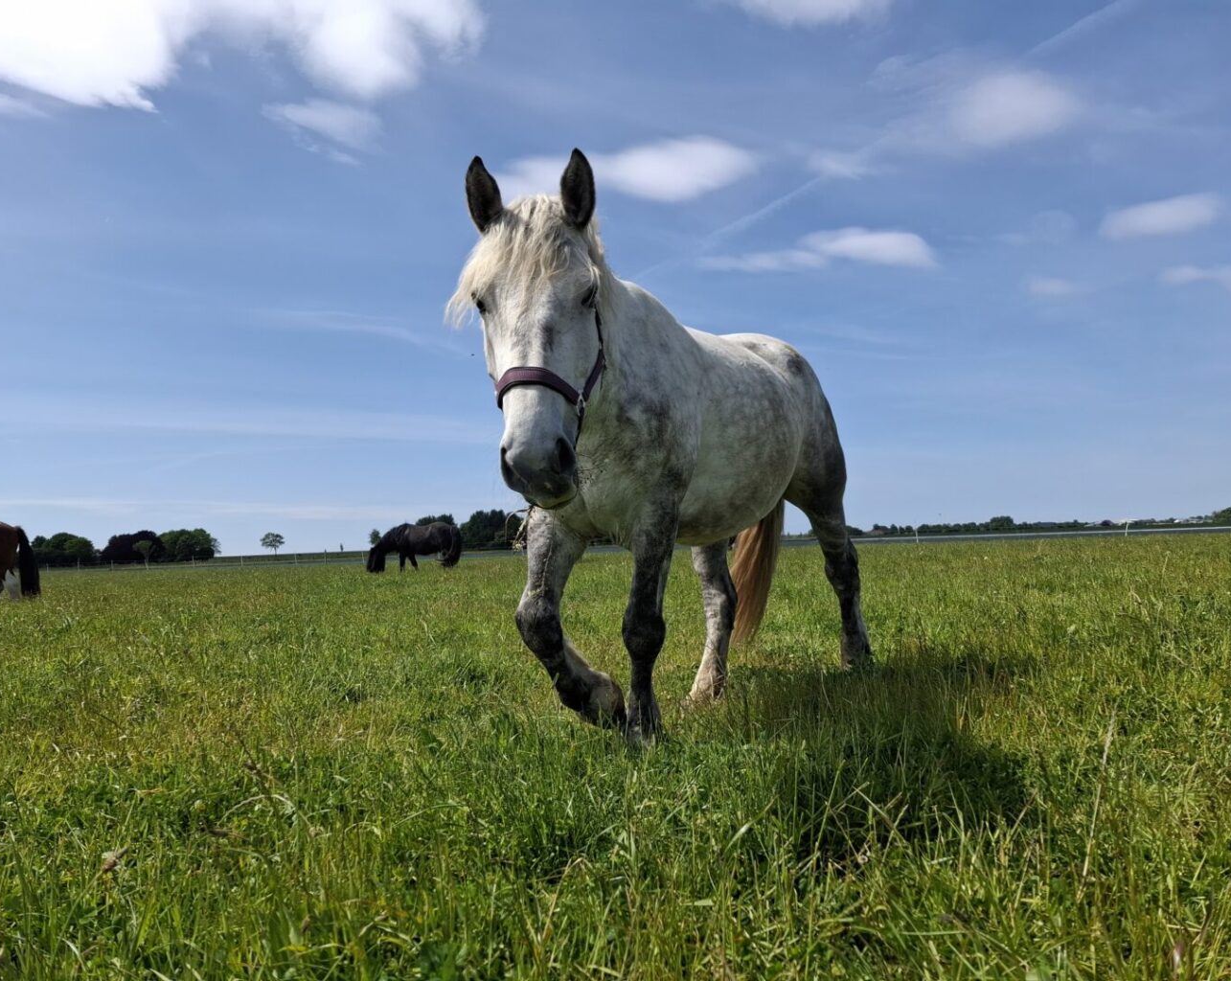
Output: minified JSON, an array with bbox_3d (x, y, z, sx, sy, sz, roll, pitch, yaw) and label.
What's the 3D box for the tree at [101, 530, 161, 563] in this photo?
[{"bbox_3d":[-105.639,12.479,189.811,11.500,7.600,10.500,0,-4,-29],"label":"tree"}]

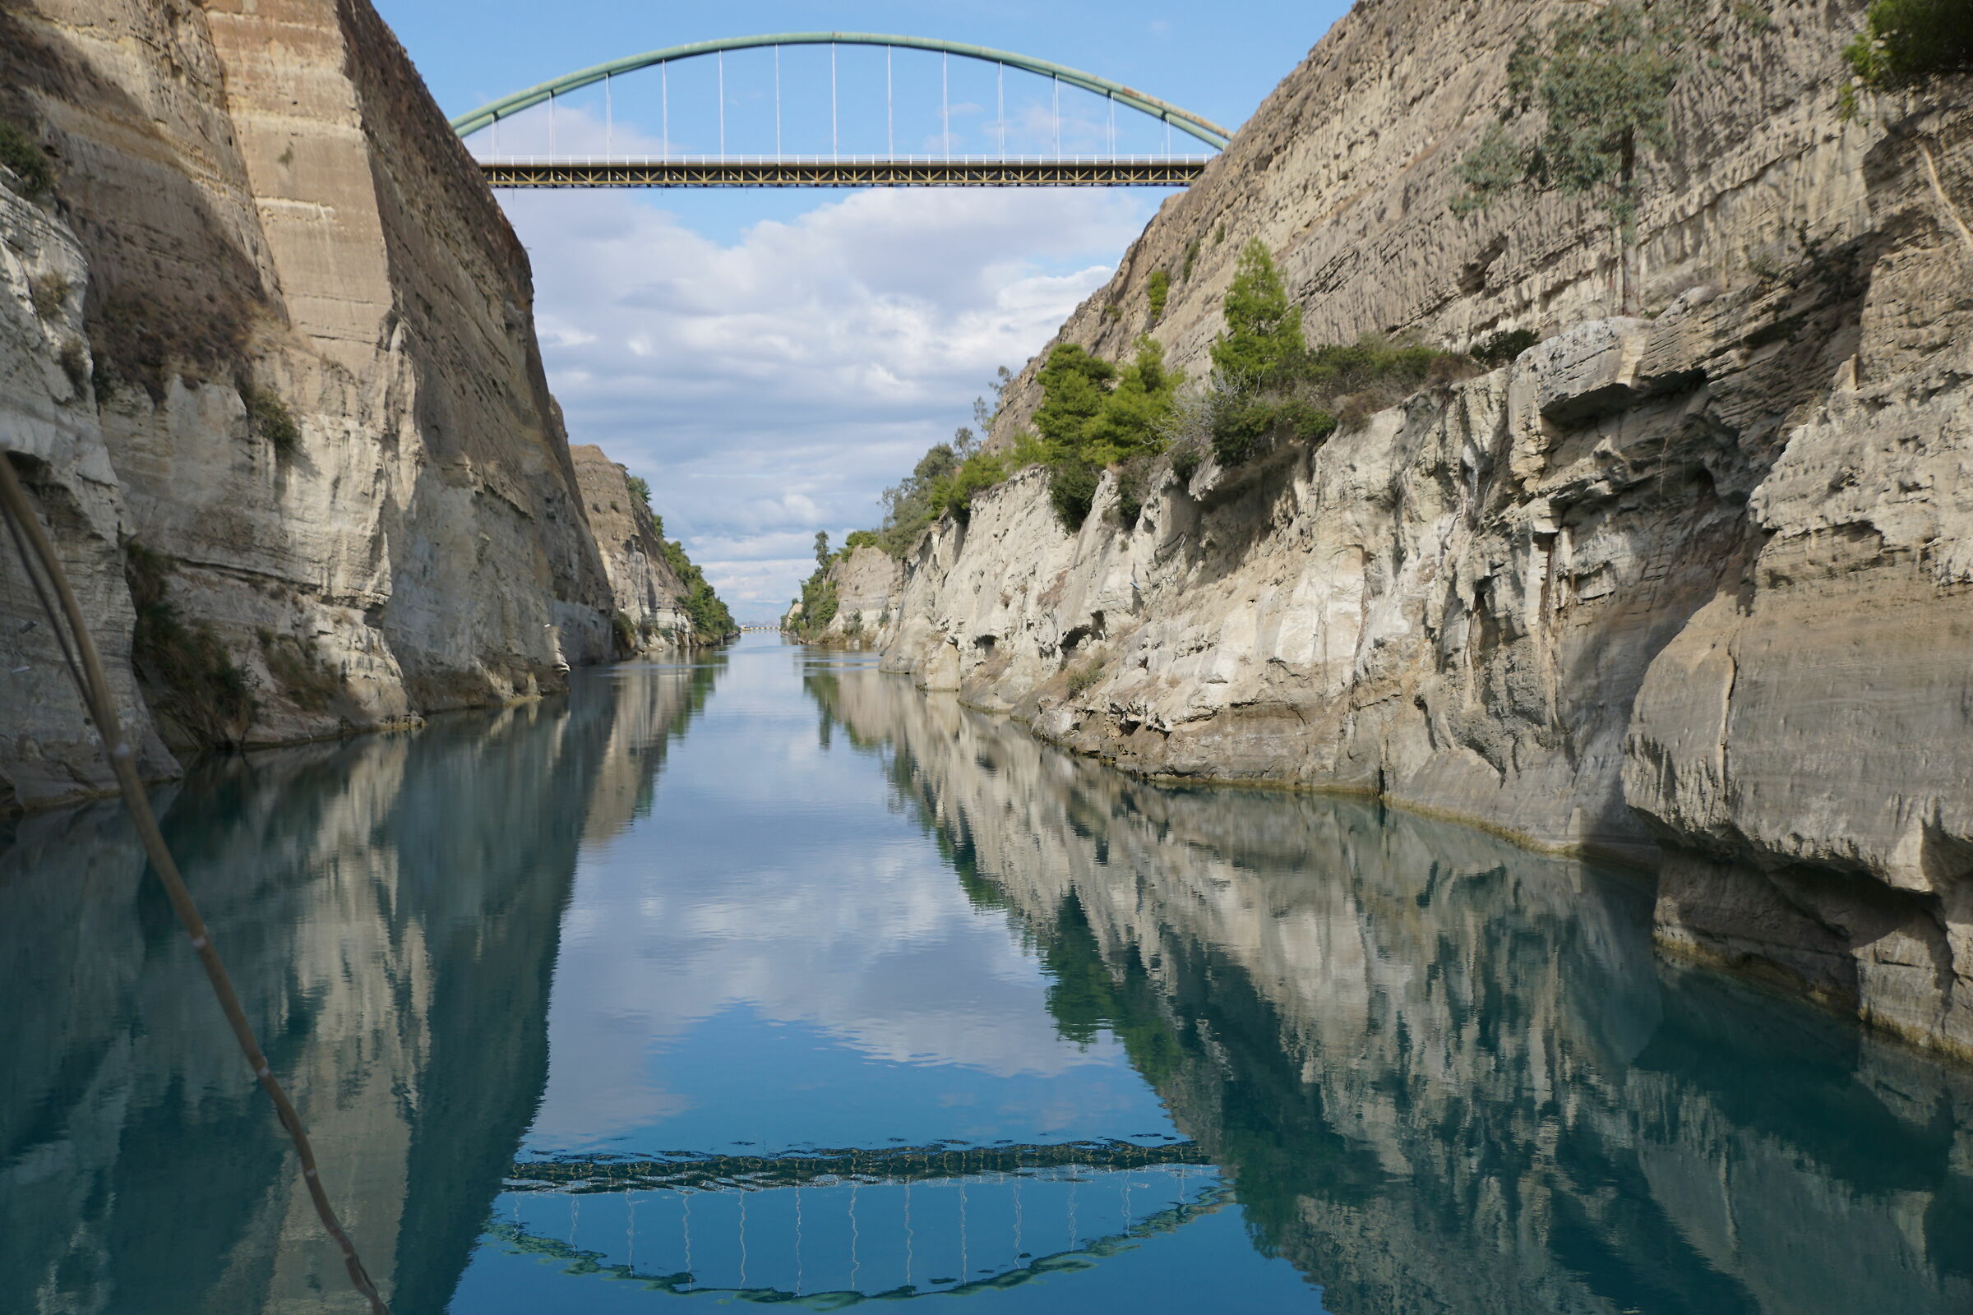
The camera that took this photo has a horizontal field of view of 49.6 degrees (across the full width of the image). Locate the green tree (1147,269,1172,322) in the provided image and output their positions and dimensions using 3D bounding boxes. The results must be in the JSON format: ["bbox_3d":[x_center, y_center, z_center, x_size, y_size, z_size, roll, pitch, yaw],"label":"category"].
[{"bbox_3d":[12.820,-26.780,158.000,1.820,3.880,1.900,-1,1,3],"label":"green tree"}]

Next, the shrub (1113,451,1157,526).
[{"bbox_3d":[5.410,-6.140,78.500,1.590,2.770,1.600,-1,1,3],"label":"shrub"}]

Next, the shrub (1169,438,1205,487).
[{"bbox_3d":[6.520,-6.340,69.500,1.150,1.550,1.200,-1,1,3],"label":"shrub"}]

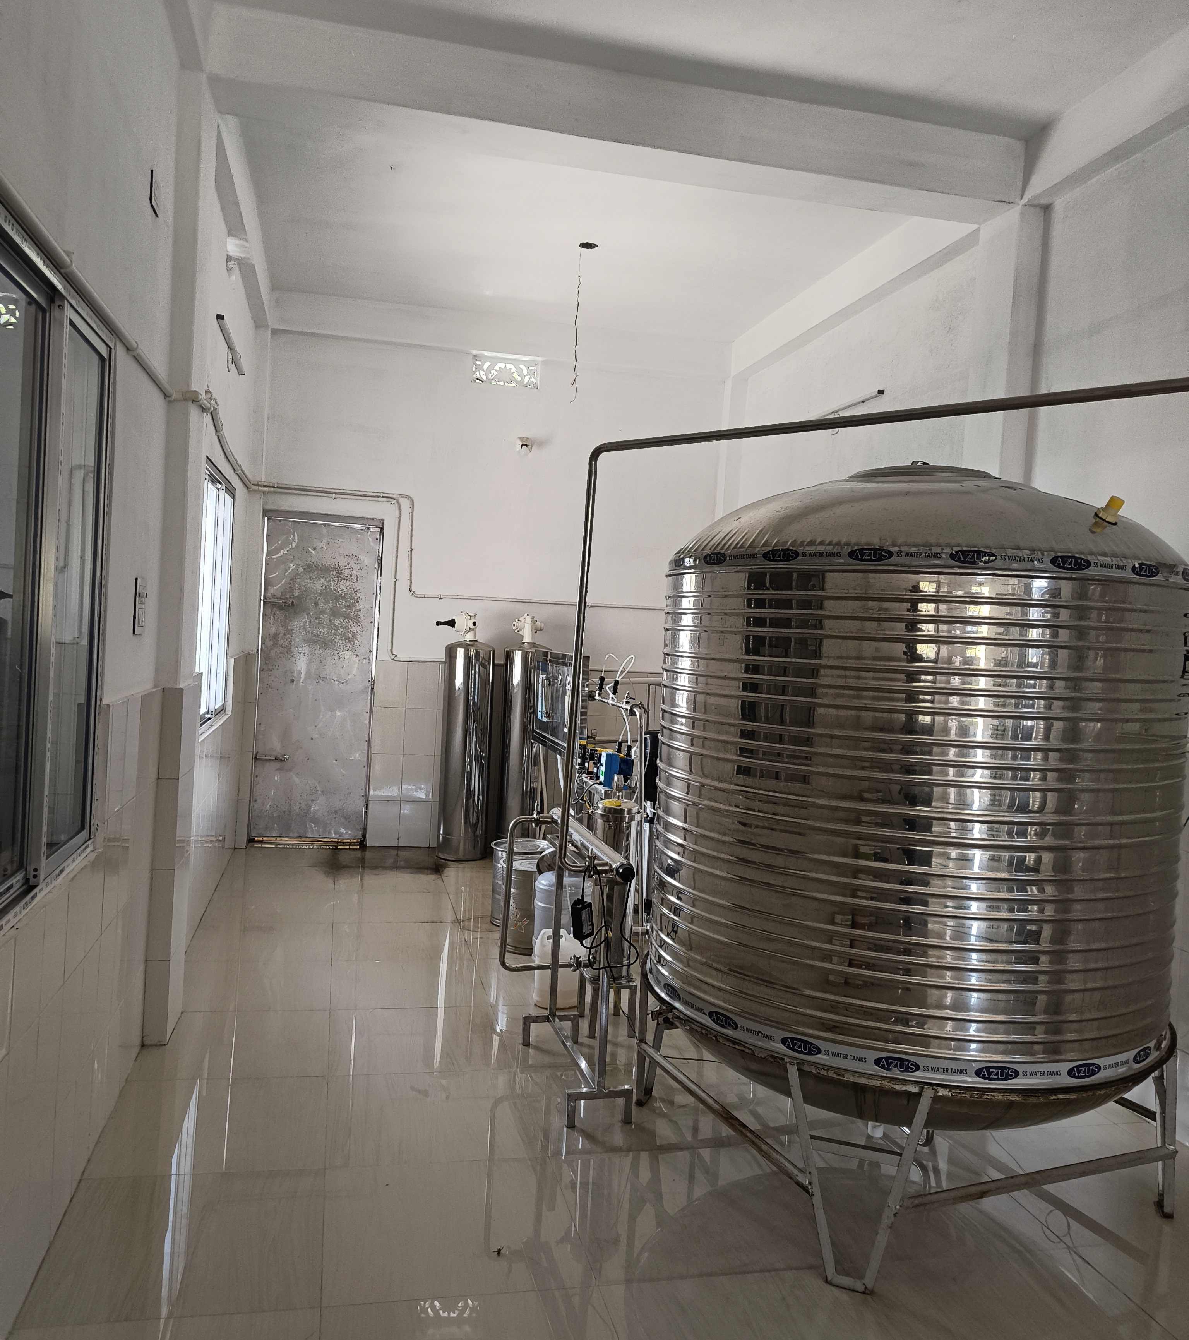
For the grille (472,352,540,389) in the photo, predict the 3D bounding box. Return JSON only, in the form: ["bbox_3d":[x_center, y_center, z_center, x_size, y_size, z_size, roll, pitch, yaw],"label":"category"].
[{"bbox_3d":[-0.571,-1.923,7.068,0.430,0.185,0.050,3,2,-13],"label":"grille"}]

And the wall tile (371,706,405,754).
[{"bbox_3d":[-1.310,0.390,6.995,0.200,0.300,0.010,3,2,-13],"label":"wall tile"}]

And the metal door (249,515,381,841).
[{"bbox_3d":[-1.761,0.071,6.976,0.715,2.025,0.060,3,2,-13],"label":"metal door"}]

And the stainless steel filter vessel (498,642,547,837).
[{"bbox_3d":[-0.449,0.514,6.976,0.310,1.360,0.310,3,2,-13],"label":"stainless steel filter vessel"}]

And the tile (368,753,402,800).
[{"bbox_3d":[-1.337,0.688,7.039,0.200,0.300,0.010,3,2,-13],"label":"tile"}]

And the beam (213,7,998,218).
[{"bbox_3d":[0.171,-1.990,4.030,2.985,0.245,0.280,3,2,-13],"label":"beam"}]

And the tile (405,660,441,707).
[{"bbox_3d":[-1.106,0.098,7.060,0.200,0.300,0.010,3,2,-13],"label":"tile"}]

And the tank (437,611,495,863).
[{"bbox_3d":[-0.820,0.417,6.876,0.335,1.520,0.310,3,2,-13],"label":"tank"}]

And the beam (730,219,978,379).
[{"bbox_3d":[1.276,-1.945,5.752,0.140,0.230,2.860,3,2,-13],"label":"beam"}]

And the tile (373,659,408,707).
[{"bbox_3d":[-1.292,0.090,6.982,0.200,0.300,0.010,3,2,-13],"label":"tile"}]

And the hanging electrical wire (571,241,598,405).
[{"bbox_3d":[-0.056,-1.739,5.532,0.090,0.780,0.070,3,2,-13],"label":"hanging electrical wire"}]

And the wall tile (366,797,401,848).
[{"bbox_3d":[-1.355,0.991,7.051,0.200,0.300,0.010,3,2,-13],"label":"wall tile"}]

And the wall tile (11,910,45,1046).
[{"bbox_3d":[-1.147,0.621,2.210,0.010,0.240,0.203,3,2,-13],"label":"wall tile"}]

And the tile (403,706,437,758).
[{"bbox_3d":[-1.115,0.399,7.040,0.203,0.300,0.010,3,2,-13],"label":"tile"}]

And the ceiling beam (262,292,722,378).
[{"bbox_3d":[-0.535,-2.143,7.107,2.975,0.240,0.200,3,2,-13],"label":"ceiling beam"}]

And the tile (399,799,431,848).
[{"bbox_3d":[-1.151,0.995,7.064,0.203,0.300,0.010,3,2,-13],"label":"tile"}]

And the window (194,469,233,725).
[{"bbox_3d":[-1.871,-0.341,5.348,0.080,1.200,1.280,3,2,-13],"label":"window"}]

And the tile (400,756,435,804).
[{"bbox_3d":[-1.141,0.697,7.085,0.200,0.300,0.010,3,2,-13],"label":"tile"}]

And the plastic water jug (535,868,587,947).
[{"bbox_3d":[-0.130,1.063,4.777,0.270,0.430,0.270,3,2,-13],"label":"plastic water jug"}]

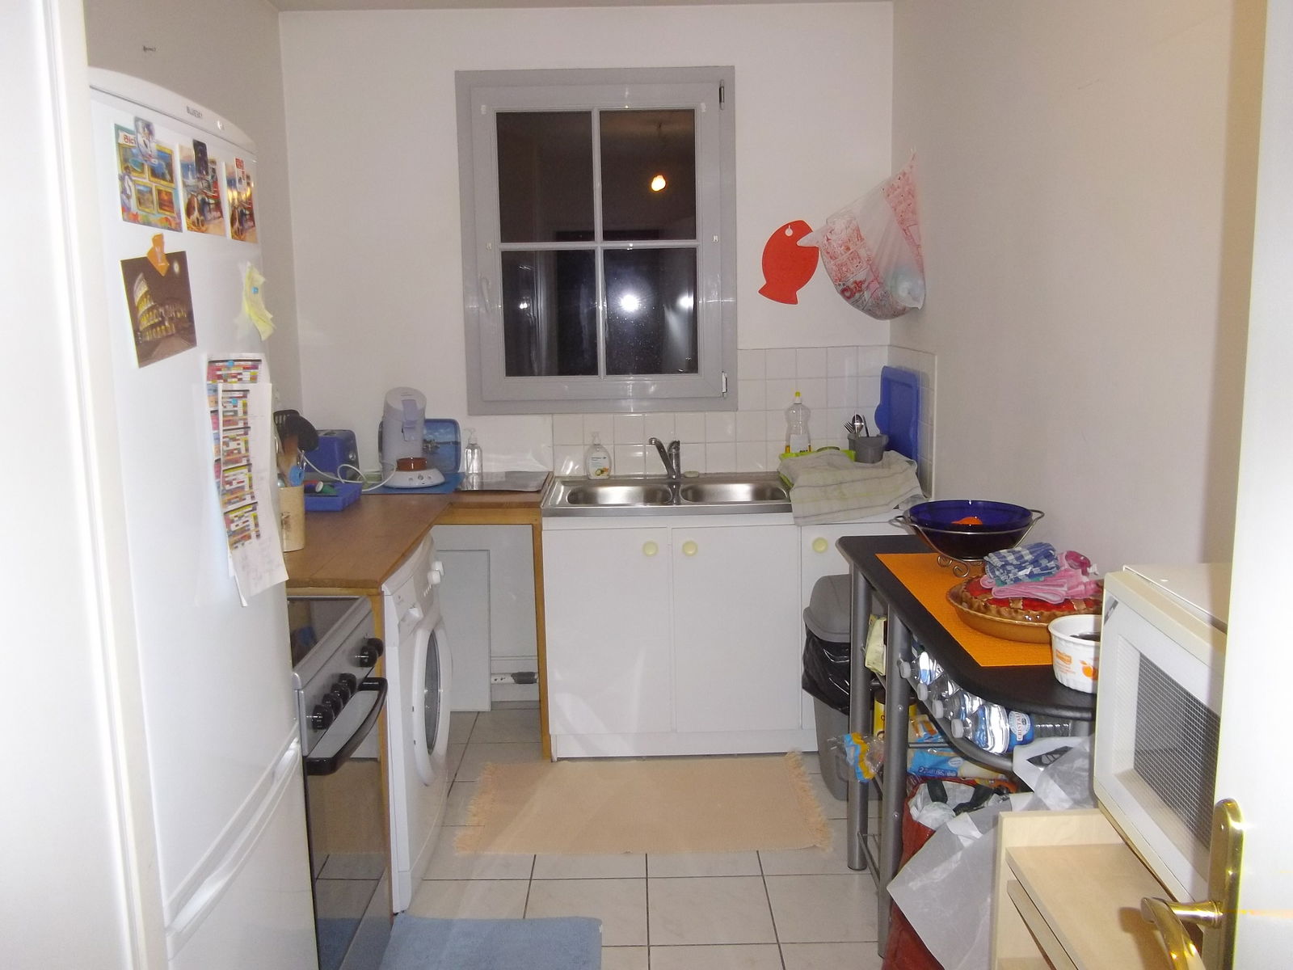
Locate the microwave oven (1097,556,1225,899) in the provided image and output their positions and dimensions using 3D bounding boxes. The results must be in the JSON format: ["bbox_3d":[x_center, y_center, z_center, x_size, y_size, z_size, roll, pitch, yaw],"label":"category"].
[{"bbox_3d":[0.685,0.267,0.902,0.360,0.285,0.470,0,9,3],"label":"microwave oven"}]

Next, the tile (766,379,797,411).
[{"bbox_3d":[0.492,-0.328,3.674,0.109,0.109,0.008,-1,9,-1],"label":"tile"}]

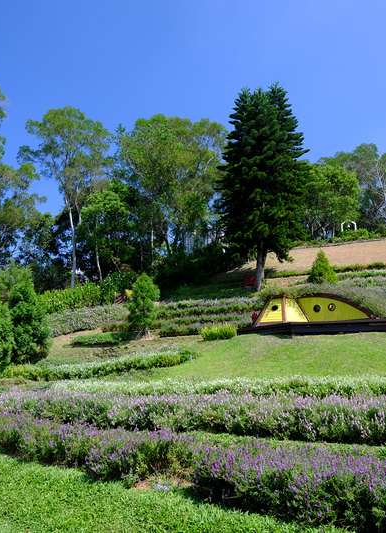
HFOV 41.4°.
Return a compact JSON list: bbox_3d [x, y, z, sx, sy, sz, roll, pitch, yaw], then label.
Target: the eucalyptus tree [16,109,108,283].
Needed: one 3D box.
[{"bbox_3d":[-9.942,-5.453,39.232,6.710,15.110,6.710,0,-13,0],"label":"eucalyptus tree"}]

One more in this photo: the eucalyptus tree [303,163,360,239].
[{"bbox_3d":[13.833,-6.665,51.771,5.970,7.940,5.670,-1,-6,15],"label":"eucalyptus tree"}]

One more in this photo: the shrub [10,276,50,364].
[{"bbox_3d":[-6.571,2.175,20.537,1.530,3.620,1.530,0,-13,0],"label":"shrub"}]

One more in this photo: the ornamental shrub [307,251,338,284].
[{"bbox_3d":[7.992,0.146,31.782,1.990,2.360,1.990,0,-13,0],"label":"ornamental shrub"}]

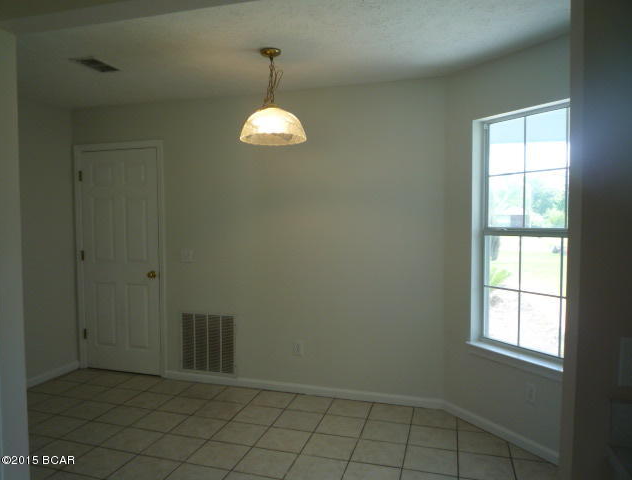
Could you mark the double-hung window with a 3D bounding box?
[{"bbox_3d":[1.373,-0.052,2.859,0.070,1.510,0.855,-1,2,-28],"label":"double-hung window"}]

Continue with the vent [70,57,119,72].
[{"bbox_3d":[-1.473,-1.165,3.100,0.185,0.020,0.300,1,2,16],"label":"vent"}]

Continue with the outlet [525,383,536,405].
[{"bbox_3d":[1.292,0.930,2.788,0.014,0.120,0.078,-1,2,-28],"label":"outlet"}]

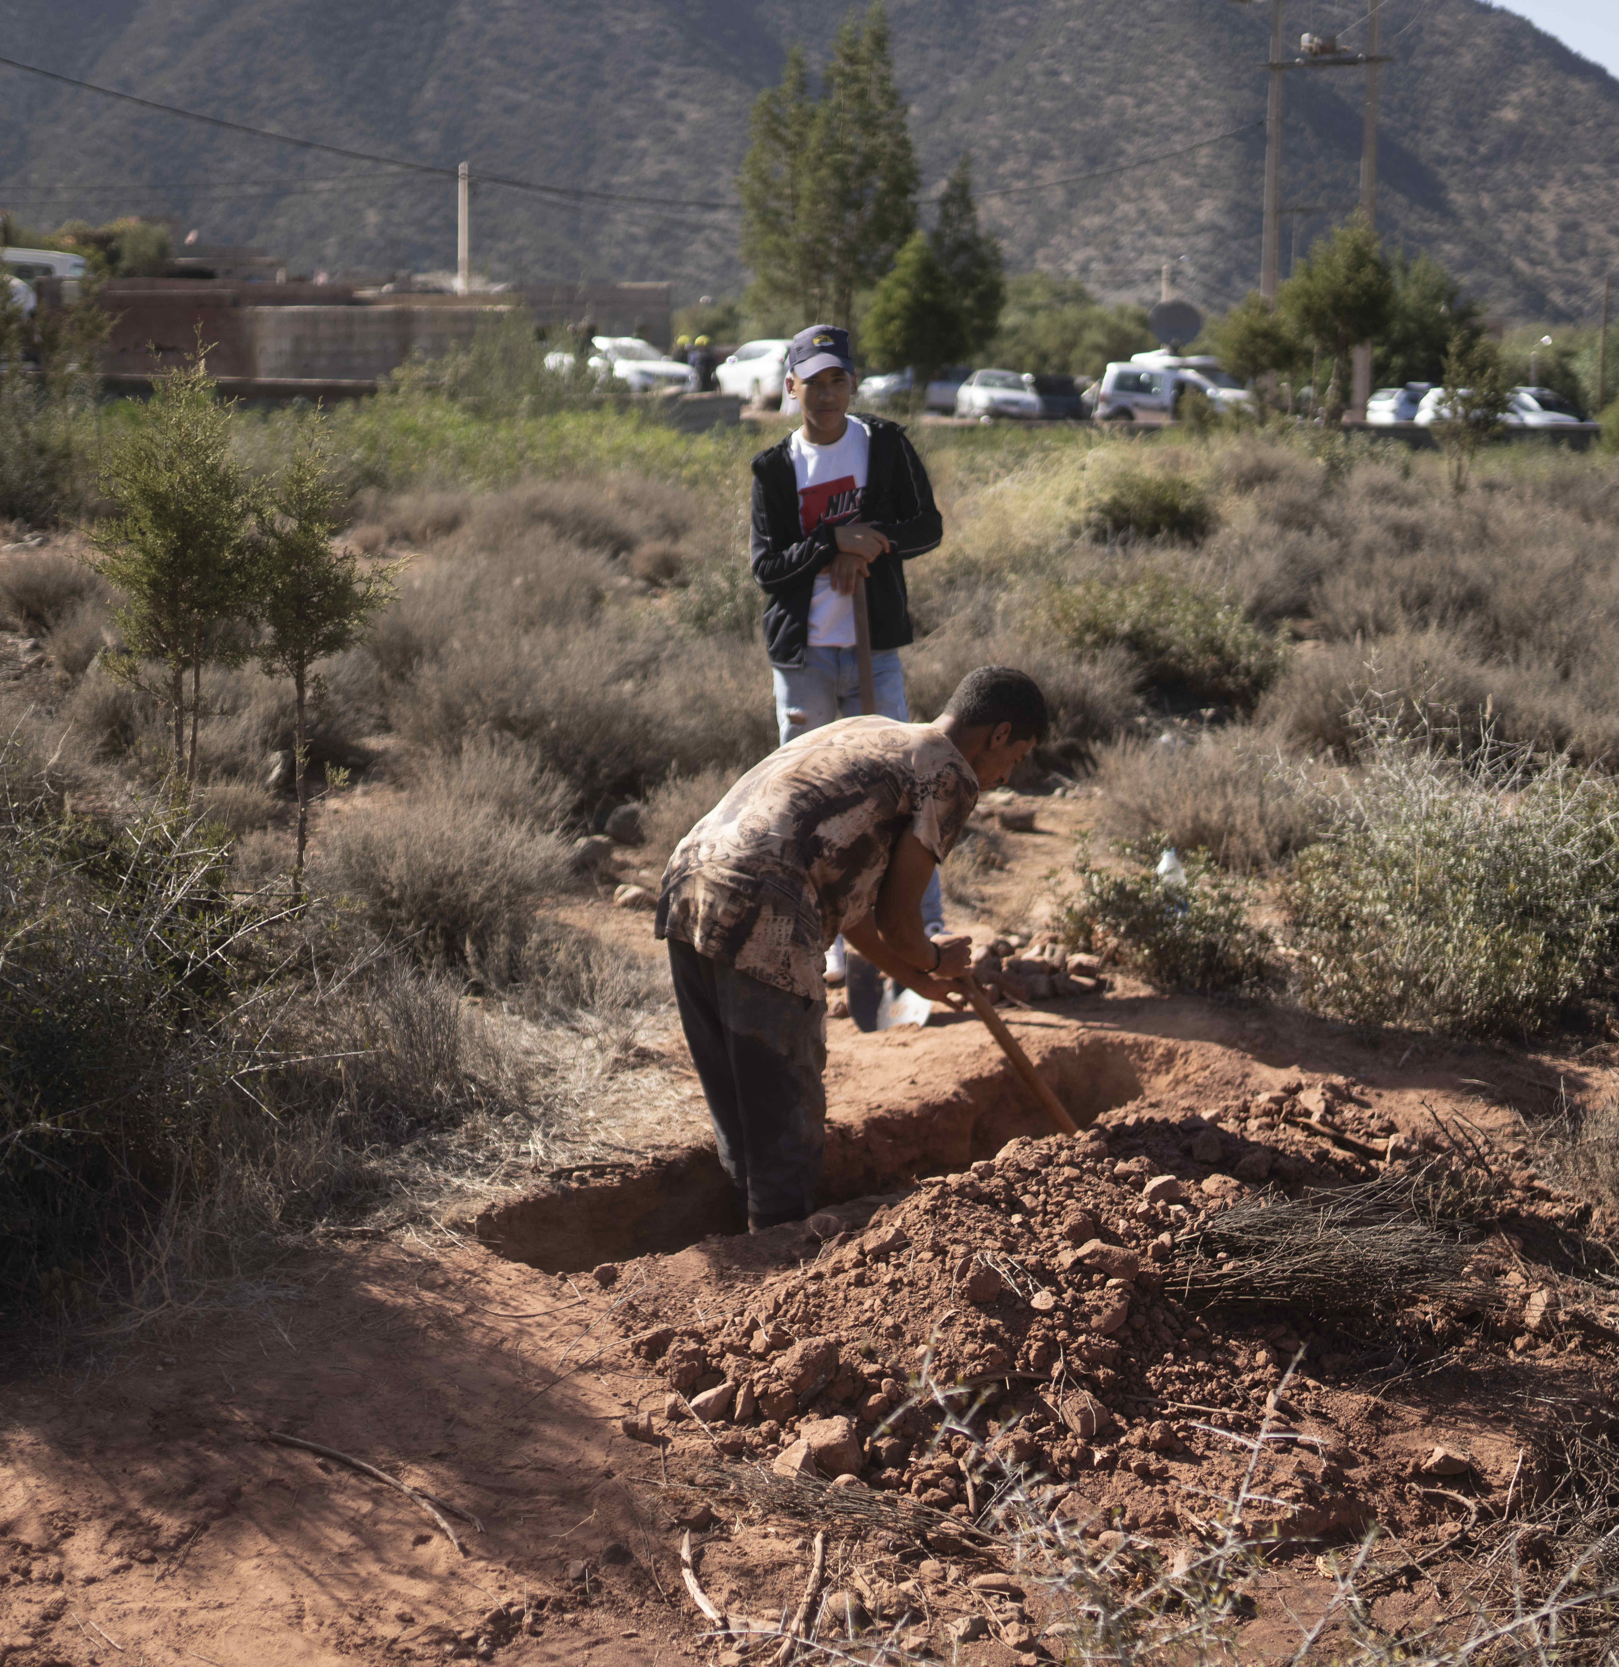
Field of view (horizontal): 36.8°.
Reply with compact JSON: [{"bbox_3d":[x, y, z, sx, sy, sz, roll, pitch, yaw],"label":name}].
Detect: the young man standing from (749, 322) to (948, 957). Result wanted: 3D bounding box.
[{"bbox_3d":[0.106,-0.474,6.503,0.540,1.742,0.440,0,11,0],"label":"young man standing"}]

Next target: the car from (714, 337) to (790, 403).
[{"bbox_3d":[-0.832,-10.002,53.067,1.800,1.600,4.300,-4,11,-23],"label":"car"}]

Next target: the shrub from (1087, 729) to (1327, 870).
[{"bbox_3d":[1.344,-0.105,8.239,0.730,0.500,0.650,0,10,0],"label":"shrub"}]

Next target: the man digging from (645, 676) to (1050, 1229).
[{"bbox_3d":[0.072,0.309,4.853,0.720,1.250,0.480,-4,11,-22],"label":"man digging"}]

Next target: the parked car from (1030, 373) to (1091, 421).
[{"bbox_3d":[6.599,-11.796,65.954,1.780,1.500,4.200,-2,10,-10],"label":"parked car"}]

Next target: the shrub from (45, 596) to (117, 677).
[{"bbox_3d":[-3.964,-1.068,13.222,0.390,0.440,0.400,0,10,0],"label":"shrub"}]

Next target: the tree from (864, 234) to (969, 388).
[{"bbox_3d":[2.881,-13.817,65.550,2.800,4.693,2.700,0,11,0],"label":"tree"}]

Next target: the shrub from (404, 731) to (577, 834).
[{"bbox_3d":[-1.059,-0.116,8.062,0.580,0.395,0.550,0,11,0],"label":"shrub"}]

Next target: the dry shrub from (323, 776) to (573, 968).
[{"bbox_3d":[-1.050,0.101,7.041,0.680,0.540,0.620,0,10,0],"label":"dry shrub"}]

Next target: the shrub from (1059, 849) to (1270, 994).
[{"bbox_3d":[0.977,0.215,6.667,0.560,0.341,0.500,0,11,0],"label":"shrub"}]

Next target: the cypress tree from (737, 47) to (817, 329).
[{"bbox_3d":[-0.930,-16.313,66.149,2.200,9.900,2.200,0,10,0],"label":"cypress tree"}]

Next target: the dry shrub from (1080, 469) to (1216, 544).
[{"bbox_3d":[3.192,-3.082,22.893,1.270,0.710,1.150,0,10,0],"label":"dry shrub"}]

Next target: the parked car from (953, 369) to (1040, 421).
[{"bbox_3d":[5.348,-12.427,68.864,1.680,1.417,4.000,-2,11,-9],"label":"parked car"}]

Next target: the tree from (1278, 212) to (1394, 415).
[{"bbox_3d":[12.336,-12.004,56.544,2.700,4.758,2.600,0,11,0],"label":"tree"}]

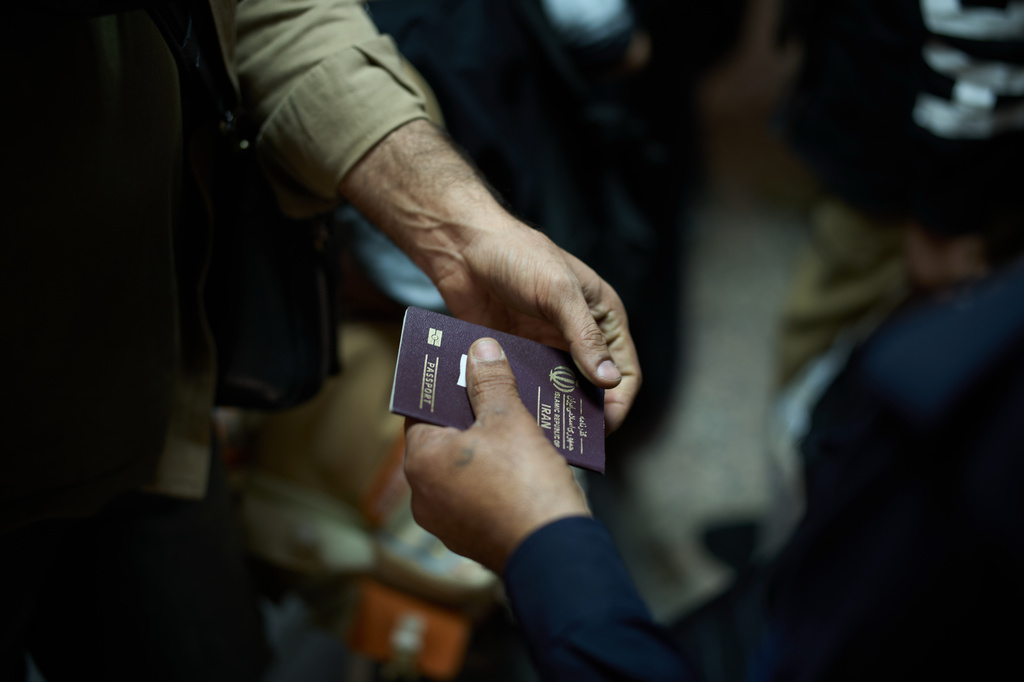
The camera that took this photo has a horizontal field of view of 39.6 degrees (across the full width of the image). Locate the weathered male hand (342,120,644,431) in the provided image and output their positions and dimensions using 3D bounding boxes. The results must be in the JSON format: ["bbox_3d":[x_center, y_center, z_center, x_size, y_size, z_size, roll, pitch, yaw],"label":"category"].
[{"bbox_3d":[-0.008,-0.045,0.892,0.087,0.097,0.235,-40,74,-22],"label":"weathered male hand"}]

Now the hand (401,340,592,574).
[{"bbox_3d":[0.004,0.068,0.816,0.118,0.125,0.098,27,42,22],"label":"hand"}]

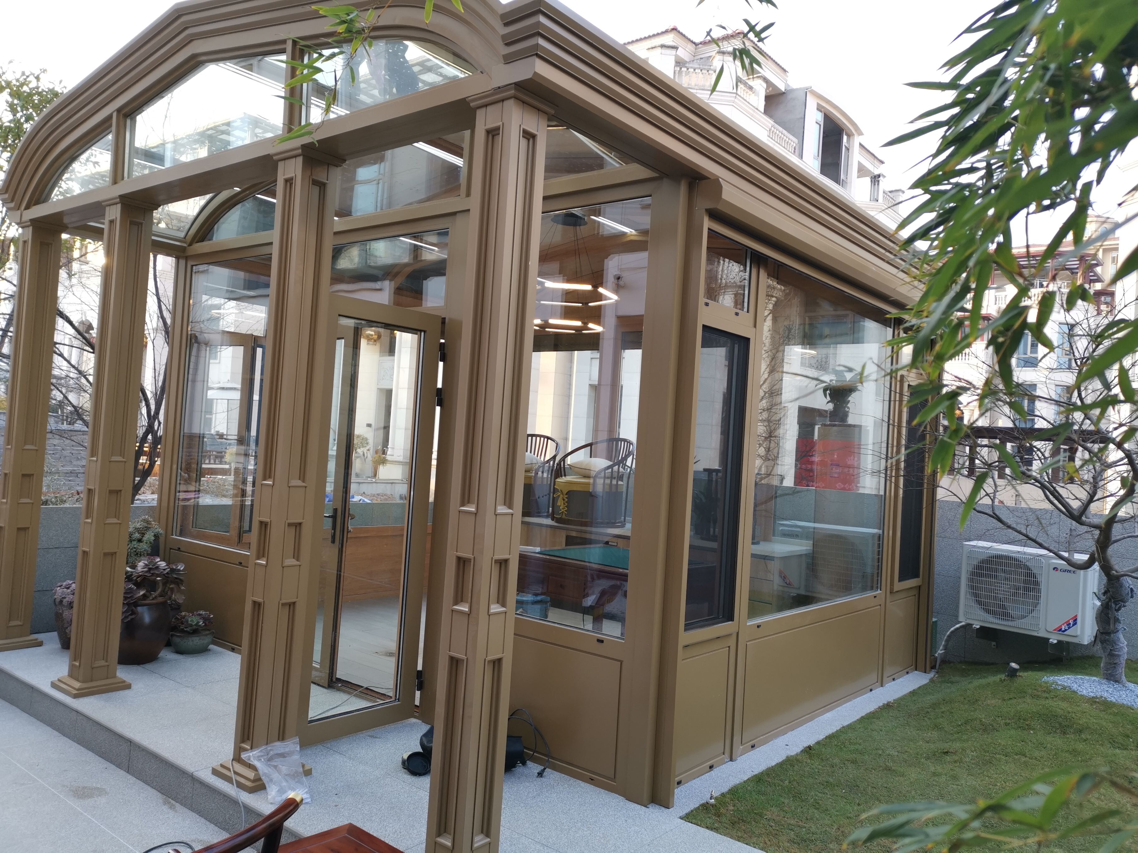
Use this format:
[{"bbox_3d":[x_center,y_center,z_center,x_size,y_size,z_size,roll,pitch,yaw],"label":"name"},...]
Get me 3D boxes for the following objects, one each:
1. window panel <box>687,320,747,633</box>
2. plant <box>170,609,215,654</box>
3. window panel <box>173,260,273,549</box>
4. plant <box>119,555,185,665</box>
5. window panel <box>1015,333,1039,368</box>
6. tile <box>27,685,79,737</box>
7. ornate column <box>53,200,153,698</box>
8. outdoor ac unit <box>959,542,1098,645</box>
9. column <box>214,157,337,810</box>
[{"bbox_3d":[0.676,0.240,4.089,0.060,1.361,0.475,2,-2,39],"label":"window panel"},{"bbox_3d":[-2.410,1.302,5.682,0.270,0.266,0.270,2,-2,39],"label":"plant"},{"bbox_3d":[-2.316,-0.162,5.973,1.080,1.930,0.060,2,-2,39],"label":"window panel"},{"bbox_3d":[-2.599,1.103,5.418,0.460,0.626,0.460,2,-2,39],"label":"plant"},{"bbox_3d":[23.751,-3.962,46.000,1.200,1.850,0.150,3,-2,22],"label":"window panel"},{"bbox_3d":[-2.616,1.460,4.526,0.533,0.133,0.030,2,-2,39],"label":"tile"},{"bbox_3d":[-2.473,0.106,4.788,0.291,2.599,0.291,2,-2,39],"label":"ornate column"},{"bbox_3d":[3.291,1.177,6.358,0.840,0.576,0.345,2,-2,39],"label":"outdoor ac unit"},{"bbox_3d":[-1.199,0.161,3.759,0.295,2.599,0.295,2,-2,39],"label":"column"}]

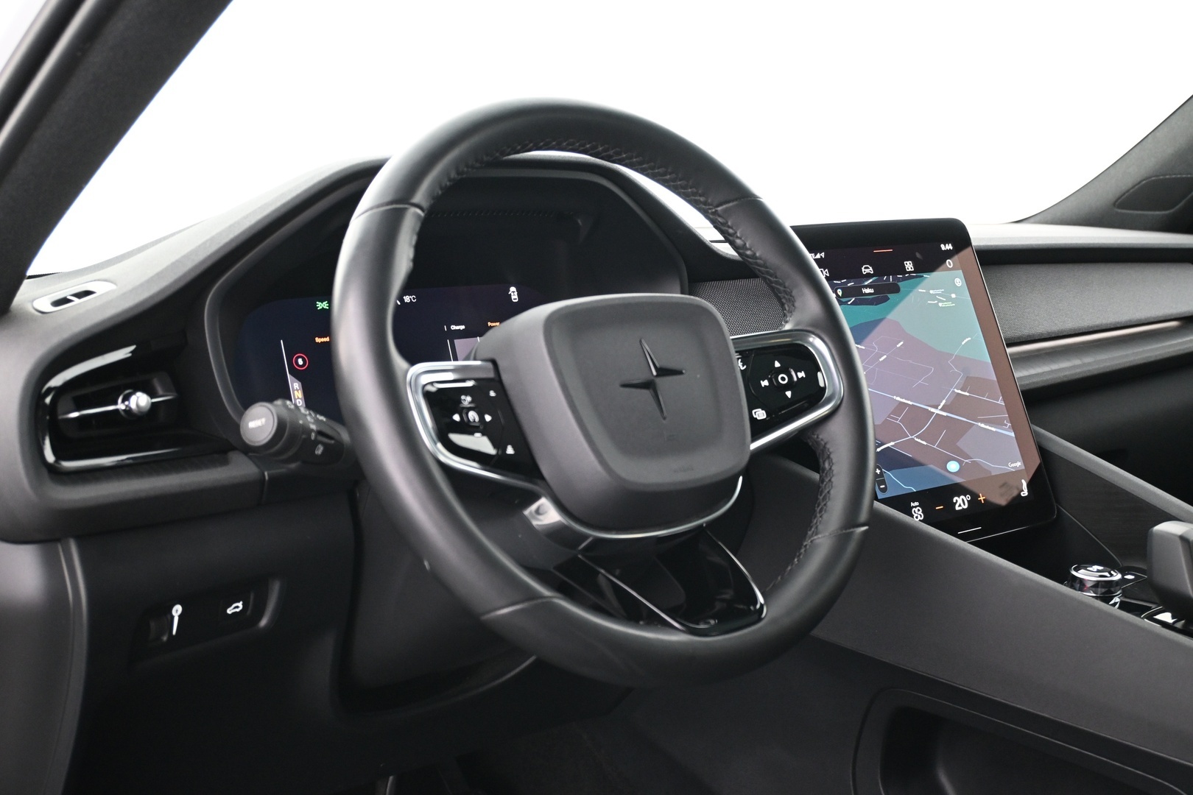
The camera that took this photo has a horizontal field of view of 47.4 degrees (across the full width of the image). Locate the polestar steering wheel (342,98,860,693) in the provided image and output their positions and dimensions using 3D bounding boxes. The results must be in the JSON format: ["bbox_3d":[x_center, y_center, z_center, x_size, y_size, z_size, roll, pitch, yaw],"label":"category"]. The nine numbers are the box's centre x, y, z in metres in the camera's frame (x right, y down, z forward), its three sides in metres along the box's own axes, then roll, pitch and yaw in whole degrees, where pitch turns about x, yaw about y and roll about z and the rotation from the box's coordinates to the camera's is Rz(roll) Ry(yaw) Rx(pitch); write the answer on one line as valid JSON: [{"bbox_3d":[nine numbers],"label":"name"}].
[{"bbox_3d":[0.014,-0.008,0.814,0.370,0.370,0.100,-8,-18,-35],"label":"polestar steering wheel"}]

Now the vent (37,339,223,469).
[{"bbox_3d":[-0.286,0.003,0.833,0.050,0.073,0.135,9,14,40],"label":"vent"}]

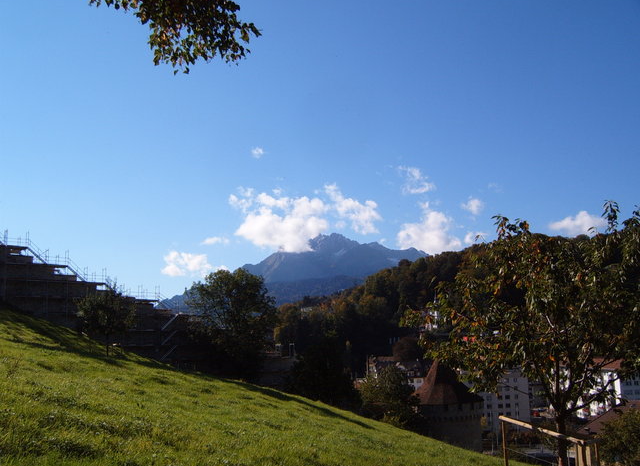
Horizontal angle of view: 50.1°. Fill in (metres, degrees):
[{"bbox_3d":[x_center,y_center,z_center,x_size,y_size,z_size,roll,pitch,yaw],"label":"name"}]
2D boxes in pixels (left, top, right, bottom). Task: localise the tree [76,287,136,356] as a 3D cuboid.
[{"bbox_3d":[-16.230,6.730,52.000,4.500,5.200,4.400,0,-10,0],"label":"tree"}]

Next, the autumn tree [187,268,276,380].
[{"bbox_3d":[-9.060,9.460,70.000,9.000,11.800,8.800,0,-10,0],"label":"autumn tree"}]

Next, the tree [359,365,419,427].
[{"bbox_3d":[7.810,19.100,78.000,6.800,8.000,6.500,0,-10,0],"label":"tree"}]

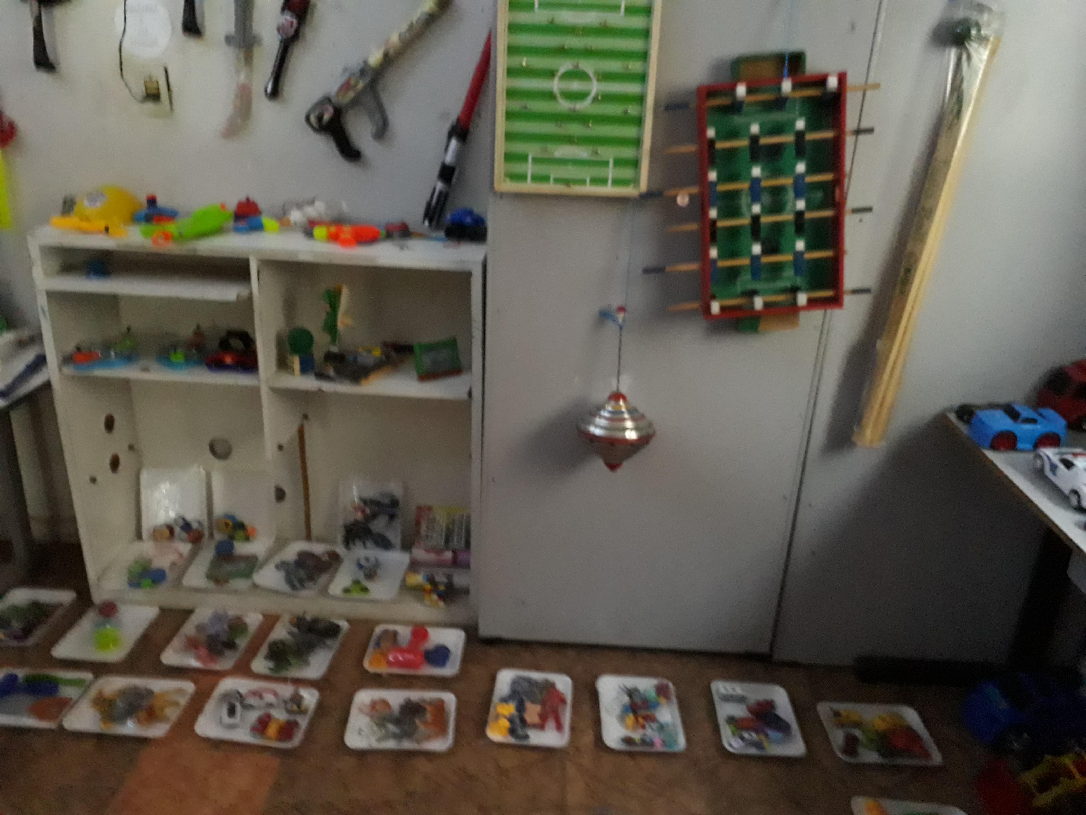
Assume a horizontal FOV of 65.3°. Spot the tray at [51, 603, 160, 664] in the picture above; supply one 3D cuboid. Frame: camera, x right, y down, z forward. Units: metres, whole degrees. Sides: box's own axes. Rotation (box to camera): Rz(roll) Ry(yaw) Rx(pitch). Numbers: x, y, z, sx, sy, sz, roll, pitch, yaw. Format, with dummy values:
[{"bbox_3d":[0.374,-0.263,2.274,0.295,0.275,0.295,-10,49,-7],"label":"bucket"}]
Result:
[{"bbox_3d":[-1.115,0.580,2.171,0.183,0.025,0.236,2,23,-2],"label":"tray"}]

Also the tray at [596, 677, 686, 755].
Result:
[{"bbox_3d":[0.223,0.716,1.962,0.182,0.024,0.235,3,22,-1],"label":"tray"}]

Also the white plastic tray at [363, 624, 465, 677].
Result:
[{"bbox_3d":[-0.319,0.619,2.135,0.235,0.024,0.182,3,22,0],"label":"white plastic tray"}]

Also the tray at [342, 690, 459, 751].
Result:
[{"bbox_3d":[-0.321,0.720,1.937,0.236,0.025,0.183,2,23,-3],"label":"tray"}]

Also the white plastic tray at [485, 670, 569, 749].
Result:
[{"bbox_3d":[-0.027,0.709,2.000,0.183,0.025,0.236,4,23,3],"label":"white plastic tray"}]

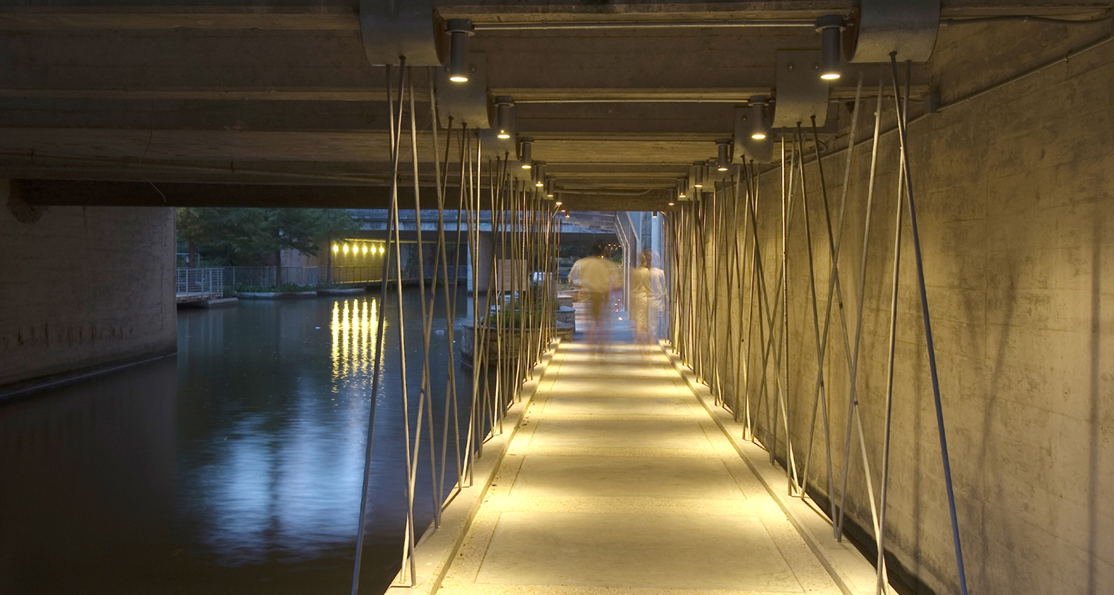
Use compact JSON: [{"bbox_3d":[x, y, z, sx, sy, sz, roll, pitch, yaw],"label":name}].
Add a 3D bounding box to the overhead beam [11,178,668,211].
[{"bbox_3d":[-3.393,-1.583,17.454,10.496,0.420,0.350,1,2,4],"label":"overhead beam"}]

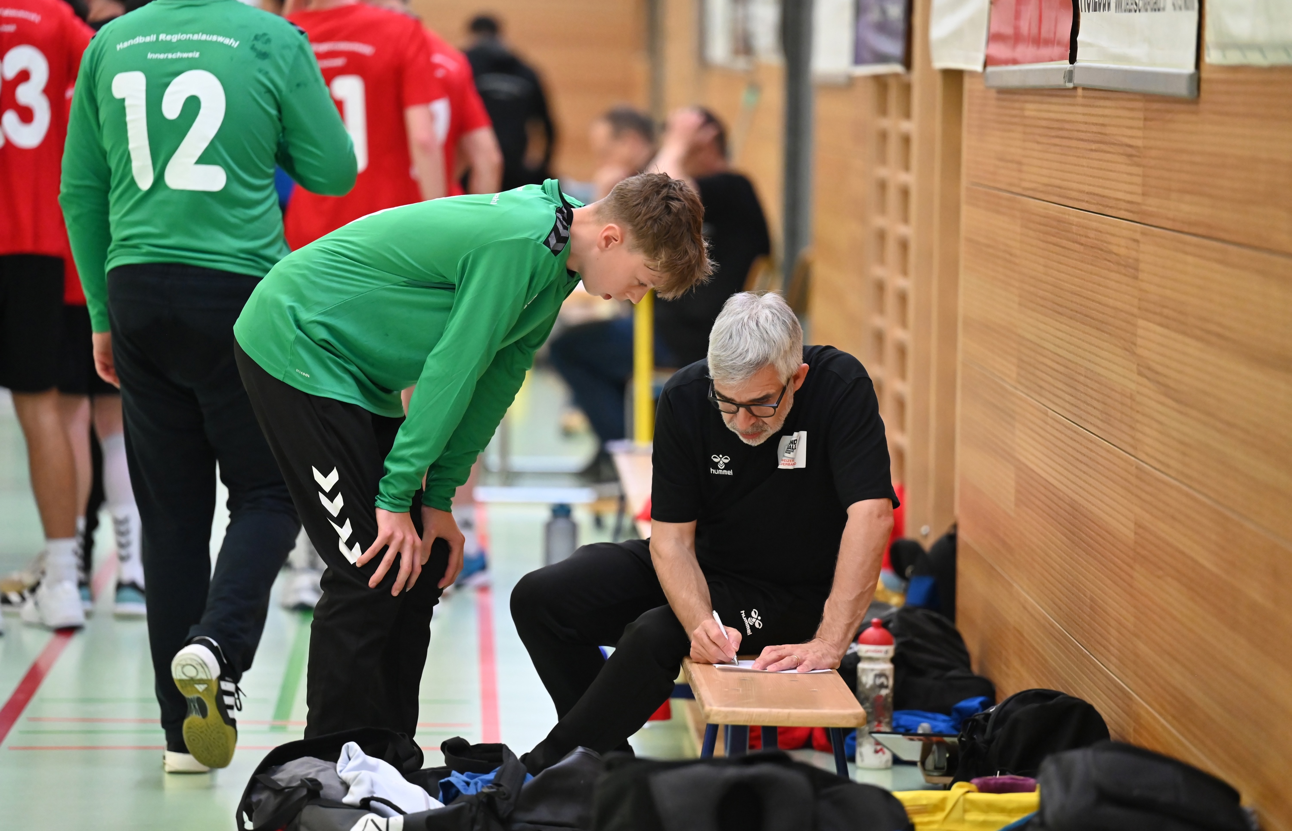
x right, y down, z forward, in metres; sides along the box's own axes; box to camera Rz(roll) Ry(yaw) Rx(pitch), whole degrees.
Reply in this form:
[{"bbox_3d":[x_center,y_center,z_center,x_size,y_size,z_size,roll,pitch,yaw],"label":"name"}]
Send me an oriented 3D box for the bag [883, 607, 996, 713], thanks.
[{"bbox_3d":[0.592,0.528,14.900,0.280,0.270,0.360,1,3,0],"label":"bag"}]

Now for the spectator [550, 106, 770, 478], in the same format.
[{"bbox_3d":[0.049,-0.412,24.200,0.760,1.250,0.520,1,3,-1],"label":"spectator"}]

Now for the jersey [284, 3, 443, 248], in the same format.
[{"bbox_3d":[-0.752,-0.705,18.200,0.460,0.700,0.300,1,3,14],"label":"jersey"}]

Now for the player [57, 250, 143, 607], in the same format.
[{"bbox_3d":[-1.349,-0.358,18.000,0.500,1.700,0.360,1,3,7],"label":"player"}]

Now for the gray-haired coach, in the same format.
[{"bbox_3d":[0.104,0.272,12.800,0.600,0.970,0.680,1,3,14],"label":"gray-haired coach"}]

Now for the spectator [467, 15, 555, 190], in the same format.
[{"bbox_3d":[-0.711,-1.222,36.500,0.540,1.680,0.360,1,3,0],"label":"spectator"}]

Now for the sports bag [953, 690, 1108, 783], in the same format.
[{"bbox_3d":[0.675,0.624,12.600,0.240,0.300,0.300,0,3,-12],"label":"sports bag"}]

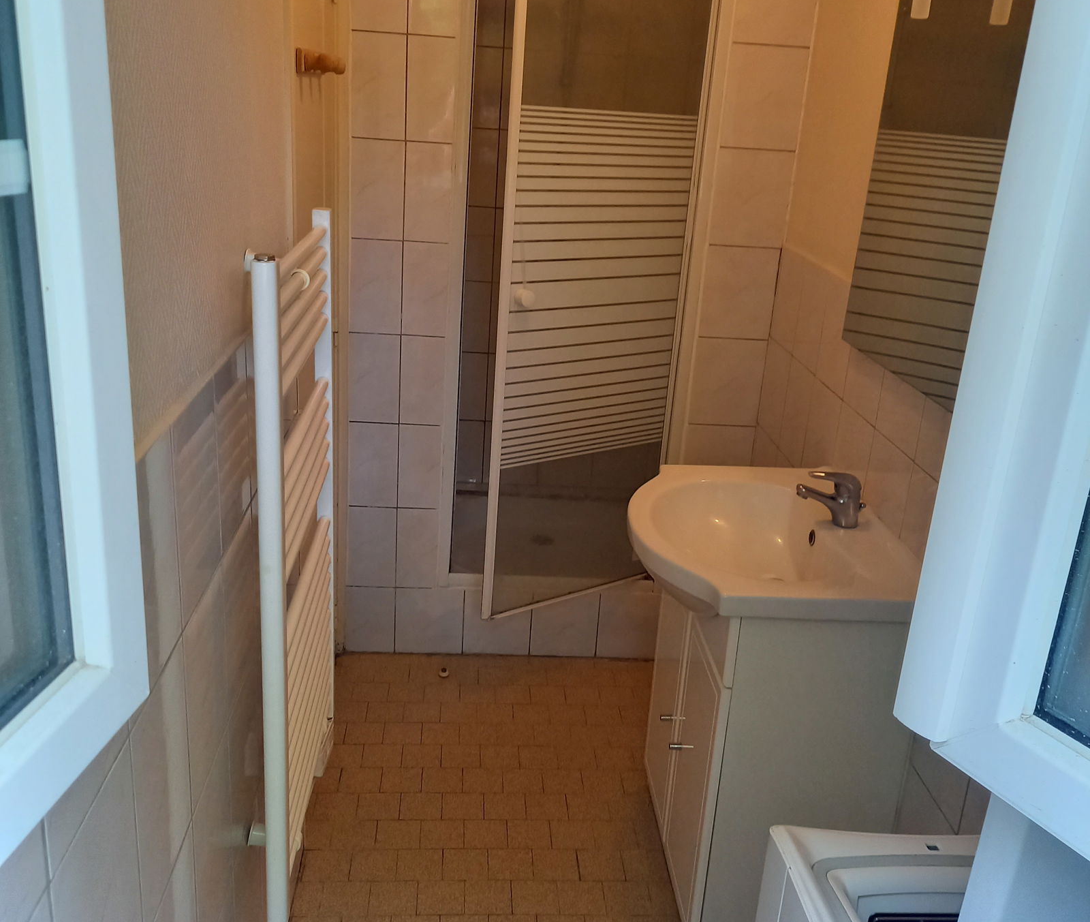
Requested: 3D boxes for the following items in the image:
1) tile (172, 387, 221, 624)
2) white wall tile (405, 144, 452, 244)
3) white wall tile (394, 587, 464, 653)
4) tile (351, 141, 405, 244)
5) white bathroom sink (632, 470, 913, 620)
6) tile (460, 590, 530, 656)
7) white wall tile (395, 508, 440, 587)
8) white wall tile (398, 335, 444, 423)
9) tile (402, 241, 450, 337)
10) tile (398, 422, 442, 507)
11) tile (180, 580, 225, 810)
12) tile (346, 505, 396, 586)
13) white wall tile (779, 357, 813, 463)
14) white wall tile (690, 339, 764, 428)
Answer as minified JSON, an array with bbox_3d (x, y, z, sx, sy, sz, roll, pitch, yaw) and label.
[{"bbox_3d":[-0.409,0.045,1.226,0.010,0.242,0.200,2,19,-5],"label":"tile"},{"bbox_3d":[-0.299,-0.694,2.720,0.126,0.250,0.010,2,20,-5],"label":"white wall tile"},{"bbox_3d":[-0.341,0.474,3.110,0.201,0.217,0.010,2,19,-5],"label":"white wall tile"},{"bbox_3d":[-0.428,-0.694,2.688,0.136,0.250,0.010,2,19,-5],"label":"tile"},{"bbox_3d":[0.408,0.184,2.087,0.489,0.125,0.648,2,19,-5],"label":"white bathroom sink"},{"bbox_3d":[-0.141,0.485,3.135,0.200,0.206,0.010,2,19,-5],"label":"tile"},{"bbox_3d":[-0.369,0.254,3.040,0.116,0.250,0.010,2,19,-5],"label":"white wall tile"},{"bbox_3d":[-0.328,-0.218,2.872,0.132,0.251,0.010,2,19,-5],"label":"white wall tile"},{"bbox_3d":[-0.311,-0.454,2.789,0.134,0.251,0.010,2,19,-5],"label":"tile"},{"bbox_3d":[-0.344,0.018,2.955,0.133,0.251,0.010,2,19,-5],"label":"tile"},{"bbox_3d":[-0.432,0.281,1.320,0.010,0.251,0.201,2,20,-5],"label":"tile"},{"bbox_3d":[-0.496,0.247,3.018,0.141,0.250,0.010,2,19,-5],"label":"tile"},{"bbox_3d":[0.649,-0.120,2.690,0.010,0.250,0.201,2,20,-5],"label":"white wall tile"},{"bbox_3d":[0.510,-0.219,2.926,0.192,0.250,0.010,2,19,-5],"label":"white wall tile"}]

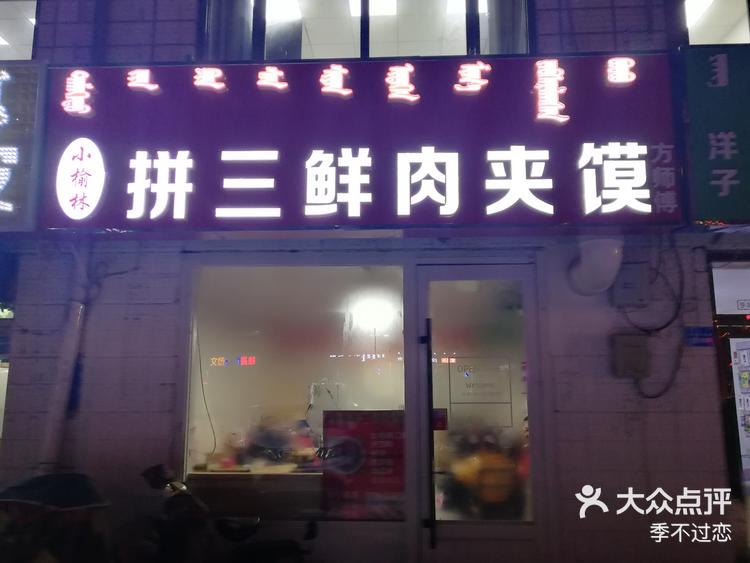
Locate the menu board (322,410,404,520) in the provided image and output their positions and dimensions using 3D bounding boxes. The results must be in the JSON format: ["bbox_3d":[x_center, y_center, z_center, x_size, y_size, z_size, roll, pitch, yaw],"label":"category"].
[{"bbox_3d":[-0.071,1.300,4.161,0.590,0.755,0.030,-1,-9,2],"label":"menu board"}]

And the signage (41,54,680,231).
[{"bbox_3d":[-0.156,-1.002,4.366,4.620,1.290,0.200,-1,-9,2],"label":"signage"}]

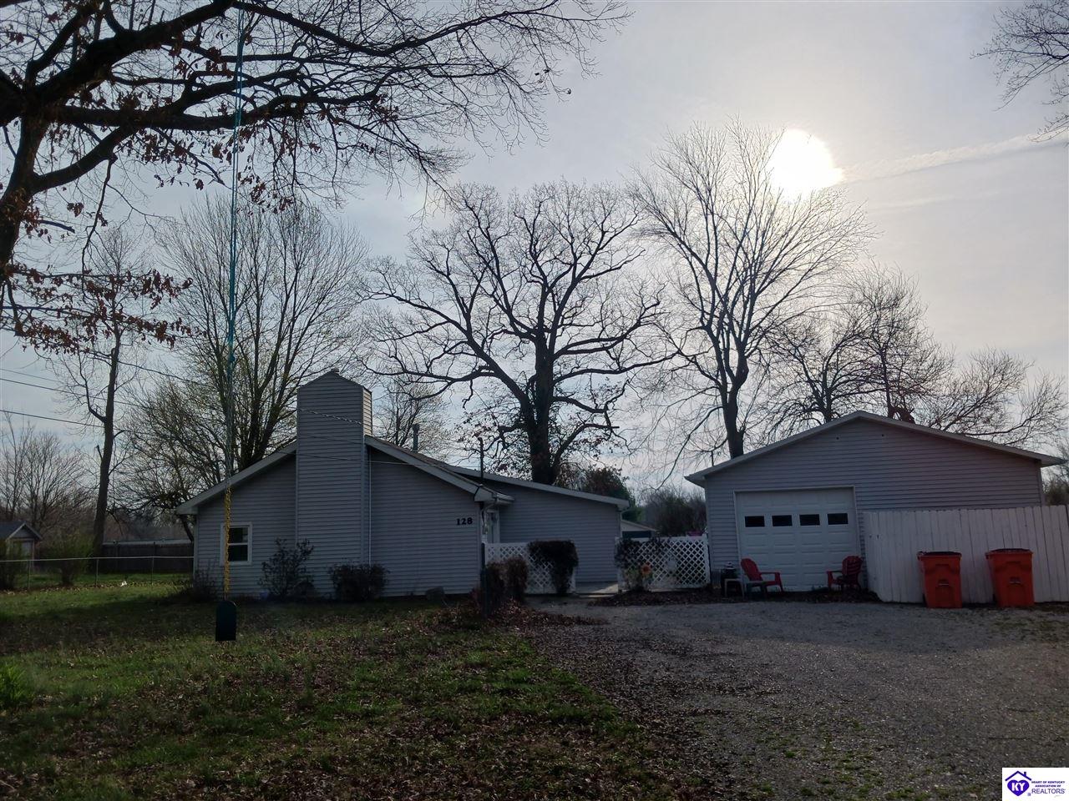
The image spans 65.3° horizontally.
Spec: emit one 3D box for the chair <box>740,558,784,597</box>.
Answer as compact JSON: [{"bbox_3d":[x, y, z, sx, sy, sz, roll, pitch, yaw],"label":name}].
[{"bbox_3d":[5.181,4.069,19.088,0.730,0.900,0.820,5,-11,-39],"label":"chair"}]

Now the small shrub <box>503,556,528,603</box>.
[{"bbox_3d":[-0.457,4.341,20.300,0.600,1.040,0.600,-2,-9,0],"label":"small shrub"}]

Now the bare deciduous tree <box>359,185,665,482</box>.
[{"bbox_3d":[-0.810,-1.465,38.732,13.800,18.500,13.100,-2,-9,0],"label":"bare deciduous tree"}]

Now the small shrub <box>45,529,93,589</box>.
[{"bbox_3d":[-21.145,7.099,37.800,2.150,2.610,2.100,-2,-9,0],"label":"small shrub"}]

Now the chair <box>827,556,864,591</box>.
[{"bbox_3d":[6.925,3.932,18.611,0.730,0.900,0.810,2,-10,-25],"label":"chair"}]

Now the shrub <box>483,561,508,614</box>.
[{"bbox_3d":[-0.797,3.963,17.887,0.560,1.030,0.550,-2,-9,0],"label":"shrub"}]

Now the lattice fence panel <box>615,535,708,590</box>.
[{"bbox_3d":[3.391,4.263,22.007,2.420,1.350,0.100,-2,-9,-2],"label":"lattice fence panel"}]

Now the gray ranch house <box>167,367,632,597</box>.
[{"bbox_3d":[-3.180,3.078,27.741,12.080,6.010,12.300,-3,-9,3],"label":"gray ranch house"}]

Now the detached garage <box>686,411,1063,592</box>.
[{"bbox_3d":[8.823,2.888,23.353,8.300,4.120,8.600,-4,-9,14],"label":"detached garage"}]

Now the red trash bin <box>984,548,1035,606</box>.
[{"bbox_3d":[8.663,3.235,15.200,0.630,1.060,0.720,-5,-10,15],"label":"red trash bin"}]

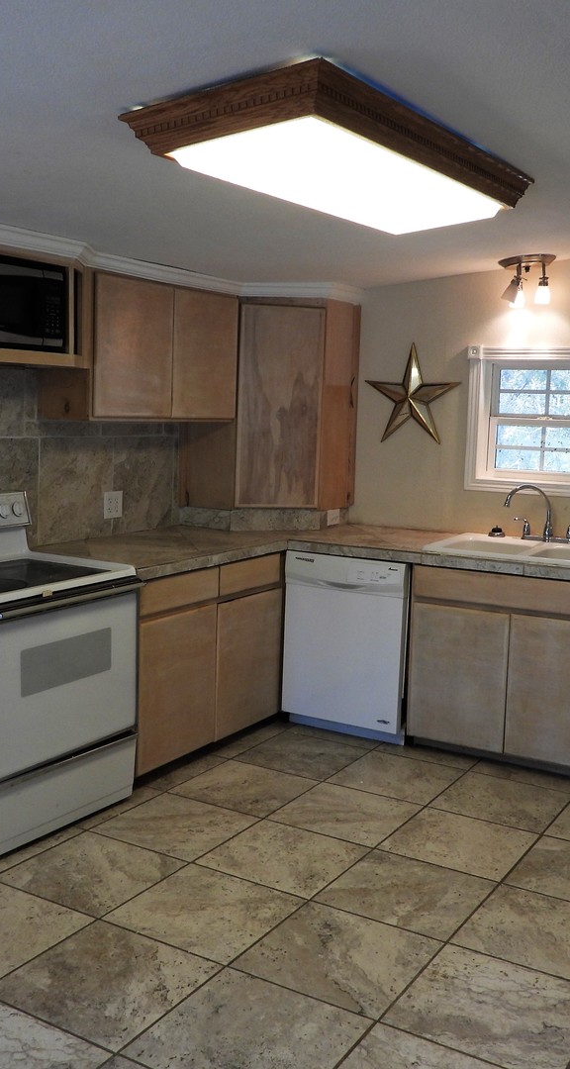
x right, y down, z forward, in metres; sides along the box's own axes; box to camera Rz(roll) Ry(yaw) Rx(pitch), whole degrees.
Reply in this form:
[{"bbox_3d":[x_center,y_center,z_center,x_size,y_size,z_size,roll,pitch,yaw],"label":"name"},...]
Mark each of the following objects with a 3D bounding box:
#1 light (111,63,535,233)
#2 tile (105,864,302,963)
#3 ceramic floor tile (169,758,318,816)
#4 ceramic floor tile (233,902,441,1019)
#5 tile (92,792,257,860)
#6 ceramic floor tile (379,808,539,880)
[{"bbox_3d":[0.208,-1.033,2.828,0.563,0.105,1.342,-1,5,32],"label":"light"},{"bbox_3d":[-0.237,1.151,3.023,0.454,0.010,0.454,5,8,31],"label":"tile"},{"bbox_3d":[-0.154,1.036,4.035,0.454,0.010,0.454,5,8,31],"label":"ceramic floor tile"},{"bbox_3d":[0.156,1.193,2.796,0.453,0.010,0.450,6,8,31],"label":"ceramic floor tile"},{"bbox_3d":[-0.400,1.084,3.673,0.457,0.010,0.457,6,8,31],"label":"tile"},{"bbox_3d":[0.631,1.110,3.562,0.454,0.010,0.454,5,8,31],"label":"ceramic floor tile"}]

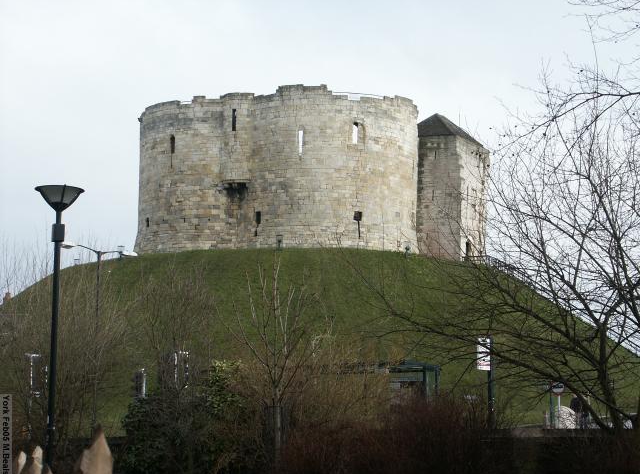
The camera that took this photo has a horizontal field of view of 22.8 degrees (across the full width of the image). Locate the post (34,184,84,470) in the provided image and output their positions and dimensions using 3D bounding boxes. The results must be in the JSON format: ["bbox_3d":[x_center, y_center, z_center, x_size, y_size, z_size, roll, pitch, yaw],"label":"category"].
[{"bbox_3d":[-3.759,1.577,22.450,0.700,4.650,0.700,1,-6,0],"label":"post"}]

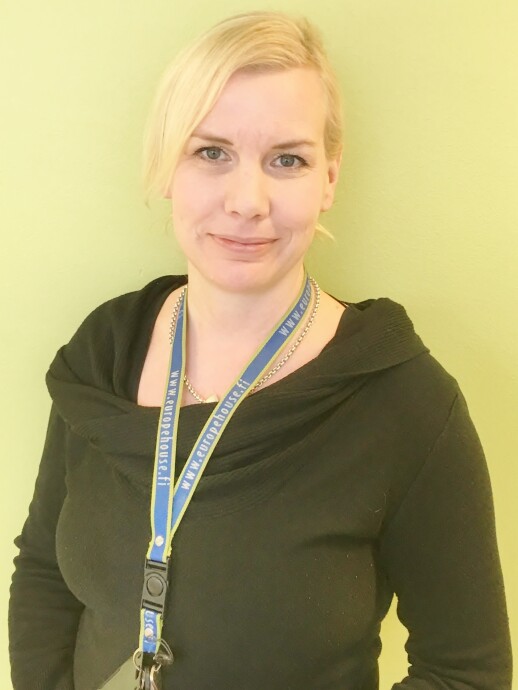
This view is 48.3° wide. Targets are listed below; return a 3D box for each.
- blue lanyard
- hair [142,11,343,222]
[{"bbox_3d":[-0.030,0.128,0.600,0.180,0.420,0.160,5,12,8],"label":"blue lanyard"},{"bbox_3d":[-0.012,-0.226,0.590,0.187,0.220,0.205,5,17,0],"label":"hair"}]

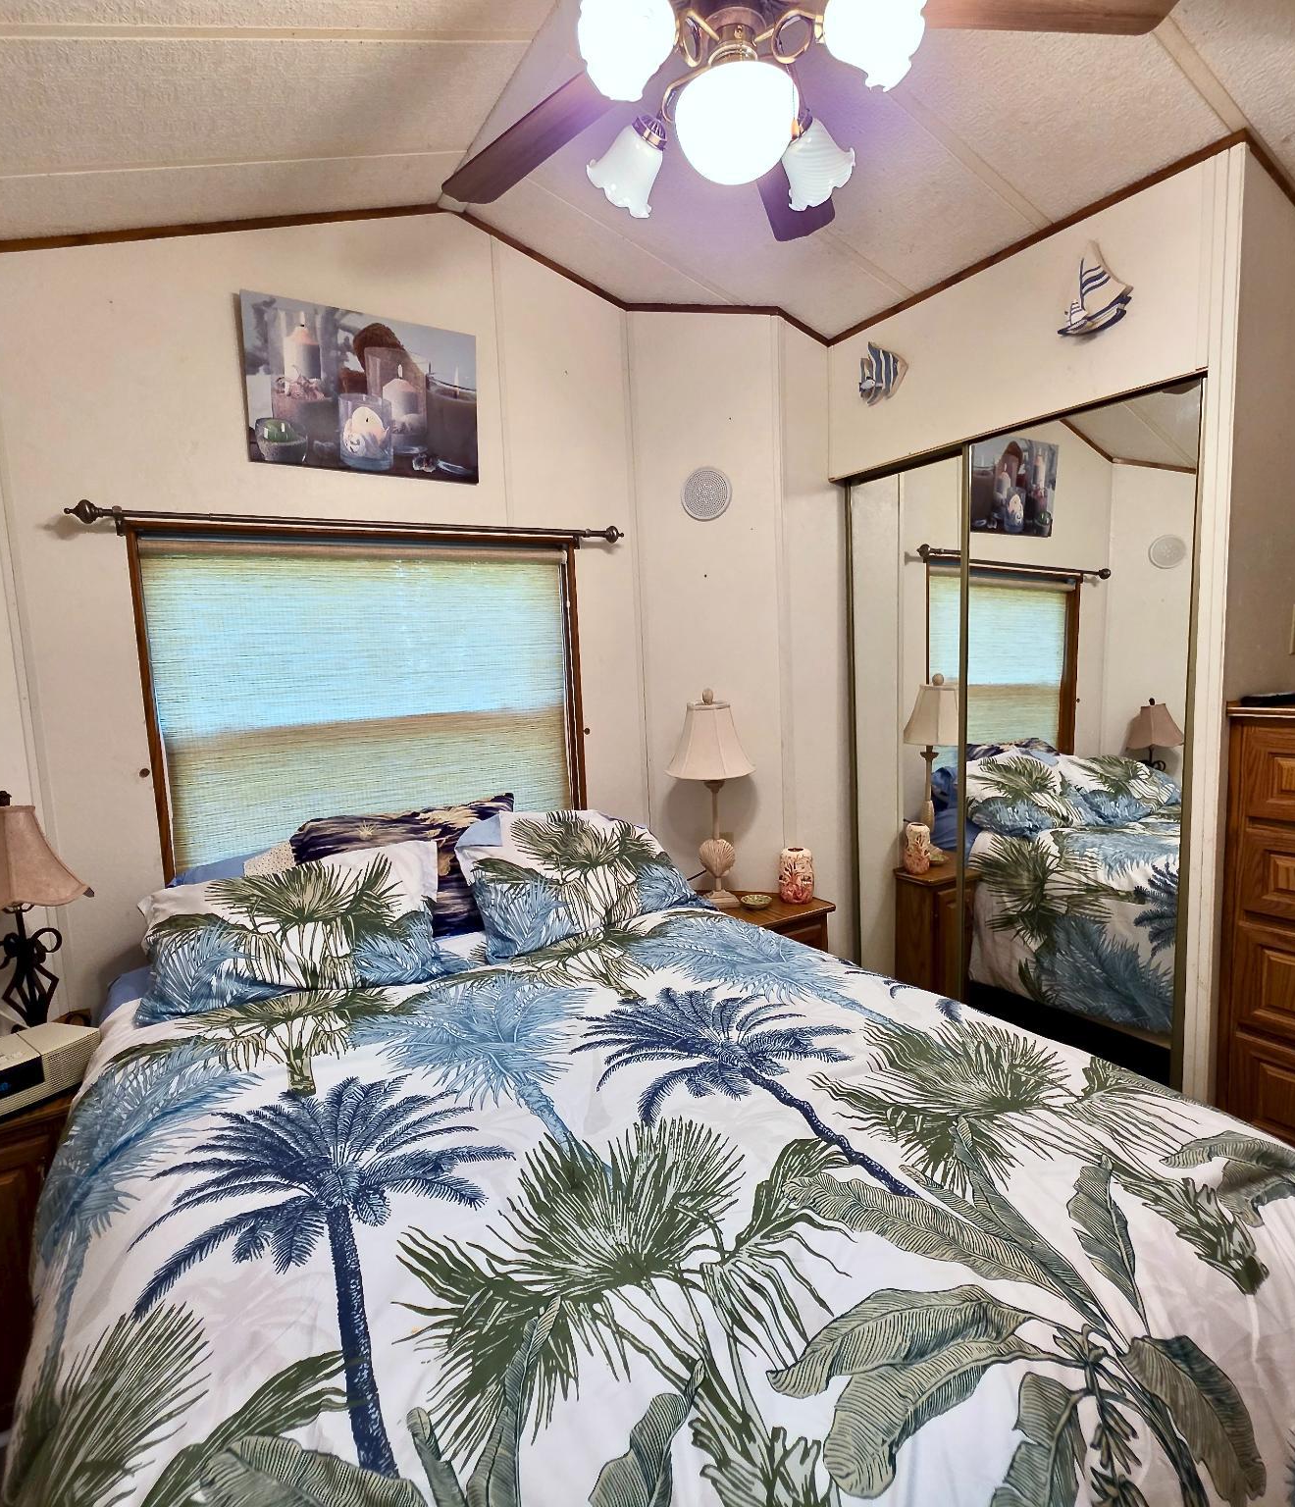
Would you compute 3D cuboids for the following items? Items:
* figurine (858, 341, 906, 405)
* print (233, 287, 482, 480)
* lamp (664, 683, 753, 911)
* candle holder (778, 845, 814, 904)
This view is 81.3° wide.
[{"bbox_3d":[0.739,-1.208,2.379,0.032,0.188,0.180,-6,7,-31],"label":"figurine"},{"bbox_3d":[-0.791,-1.014,2.142,0.620,0.430,0.027,-6,10,-31],"label":"print"},{"bbox_3d":[0.228,0.151,2.558,0.305,0.735,0.305,-1,6,13],"label":"lamp"},{"bbox_3d":[0.510,0.418,2.580,0.117,0.176,0.100,-1,6,11],"label":"candle holder"}]

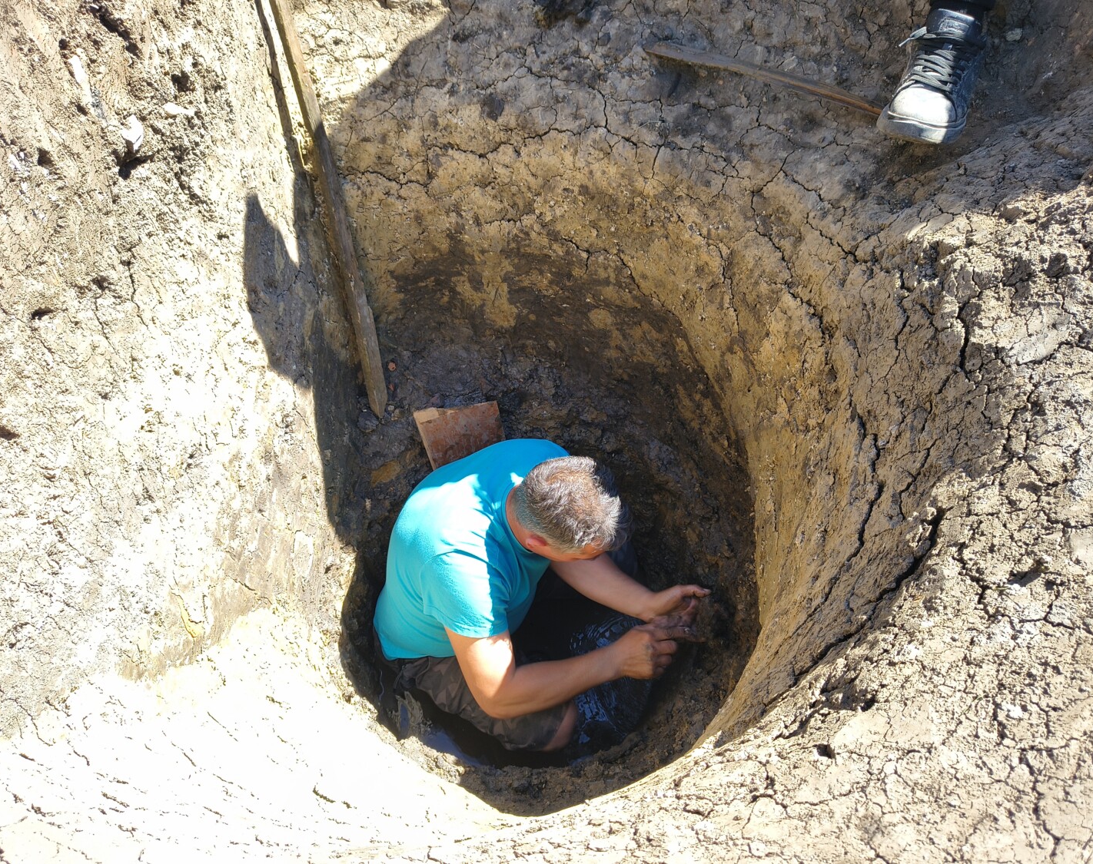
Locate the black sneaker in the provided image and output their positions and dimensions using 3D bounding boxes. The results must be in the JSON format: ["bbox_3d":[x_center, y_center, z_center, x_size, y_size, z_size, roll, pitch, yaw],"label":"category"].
[{"bbox_3d":[0.552,-0.521,1.131,0.107,0.118,0.290,18,50,14],"label":"black sneaker"}]

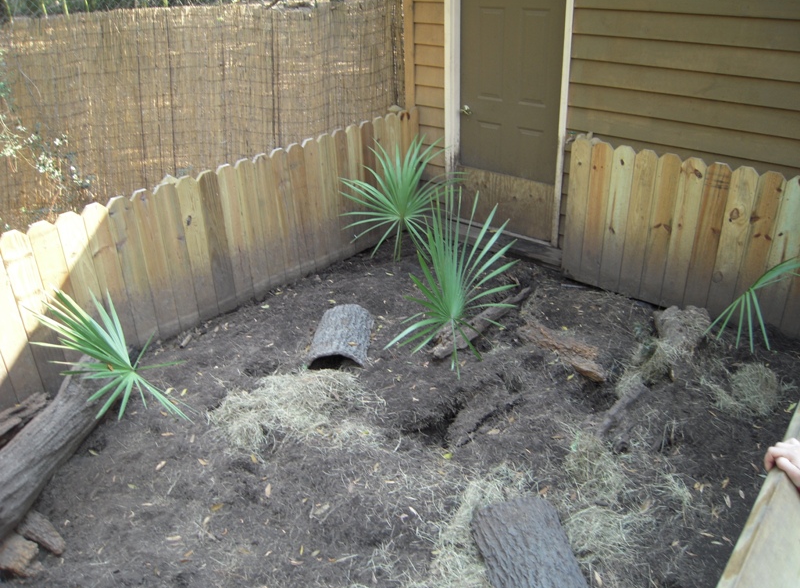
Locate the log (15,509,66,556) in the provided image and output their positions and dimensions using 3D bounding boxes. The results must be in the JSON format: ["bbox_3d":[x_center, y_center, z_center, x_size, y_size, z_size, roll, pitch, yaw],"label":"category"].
[{"bbox_3d":[-1.536,1.029,2.773,0.256,0.075,0.090,16,34,30],"label":"log"}]

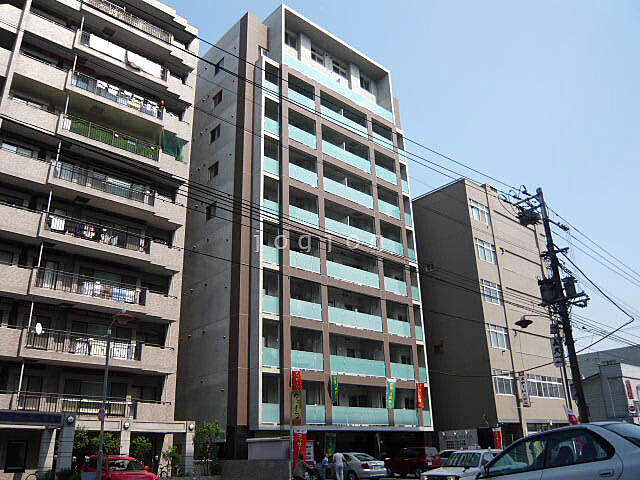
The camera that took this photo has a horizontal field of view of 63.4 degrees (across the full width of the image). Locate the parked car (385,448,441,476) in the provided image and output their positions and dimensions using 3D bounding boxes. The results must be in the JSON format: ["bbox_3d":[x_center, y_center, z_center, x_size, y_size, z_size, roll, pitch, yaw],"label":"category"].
[{"bbox_3d":[6.029,15.112,35.475,1.700,1.600,4.200,17,-28,-38],"label":"parked car"}]

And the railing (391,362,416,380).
[{"bbox_3d":[5.572,8.757,34.651,2.430,1.000,0.100,17,-28,-40],"label":"railing"}]

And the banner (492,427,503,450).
[{"bbox_3d":[11.187,12.582,32.172,0.600,1.750,0.060,-3,-22,3],"label":"banner"}]

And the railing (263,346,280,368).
[{"bbox_3d":[-2.577,6.263,27.410,1.160,1.040,0.080,17,-28,-38],"label":"railing"}]

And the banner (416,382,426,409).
[{"bbox_3d":[6.763,10.402,34.564,0.520,1.650,0.060,7,-23,-22],"label":"banner"}]

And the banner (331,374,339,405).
[{"bbox_3d":[0.846,8.520,29.405,0.450,1.680,0.060,9,-24,-26],"label":"banner"}]

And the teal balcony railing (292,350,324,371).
[{"bbox_3d":[-0.689,6.816,29.169,2.420,1.000,0.100,17,-28,-40],"label":"teal balcony railing"}]

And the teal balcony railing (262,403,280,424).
[{"bbox_3d":[-2.485,8.872,26.366,1.160,1.040,0.080,17,-28,-38],"label":"teal balcony railing"}]

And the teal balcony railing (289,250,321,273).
[{"bbox_3d":[-0.857,1.312,30.397,2.351,0.941,0.080,17,-28,-39],"label":"teal balcony railing"}]

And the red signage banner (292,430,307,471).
[{"bbox_3d":[-0.962,9.904,24.300,0.580,1.750,0.060,1,-22,-8],"label":"red signage banner"}]

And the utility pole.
[{"bbox_3d":[9.039,3.153,19.121,1.100,11.300,1.900,17,-28,-38],"label":"utility pole"}]

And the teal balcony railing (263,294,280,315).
[{"bbox_3d":[-2.709,3.665,29.131,1.220,1.000,0.100,17,-28,-40],"label":"teal balcony railing"}]

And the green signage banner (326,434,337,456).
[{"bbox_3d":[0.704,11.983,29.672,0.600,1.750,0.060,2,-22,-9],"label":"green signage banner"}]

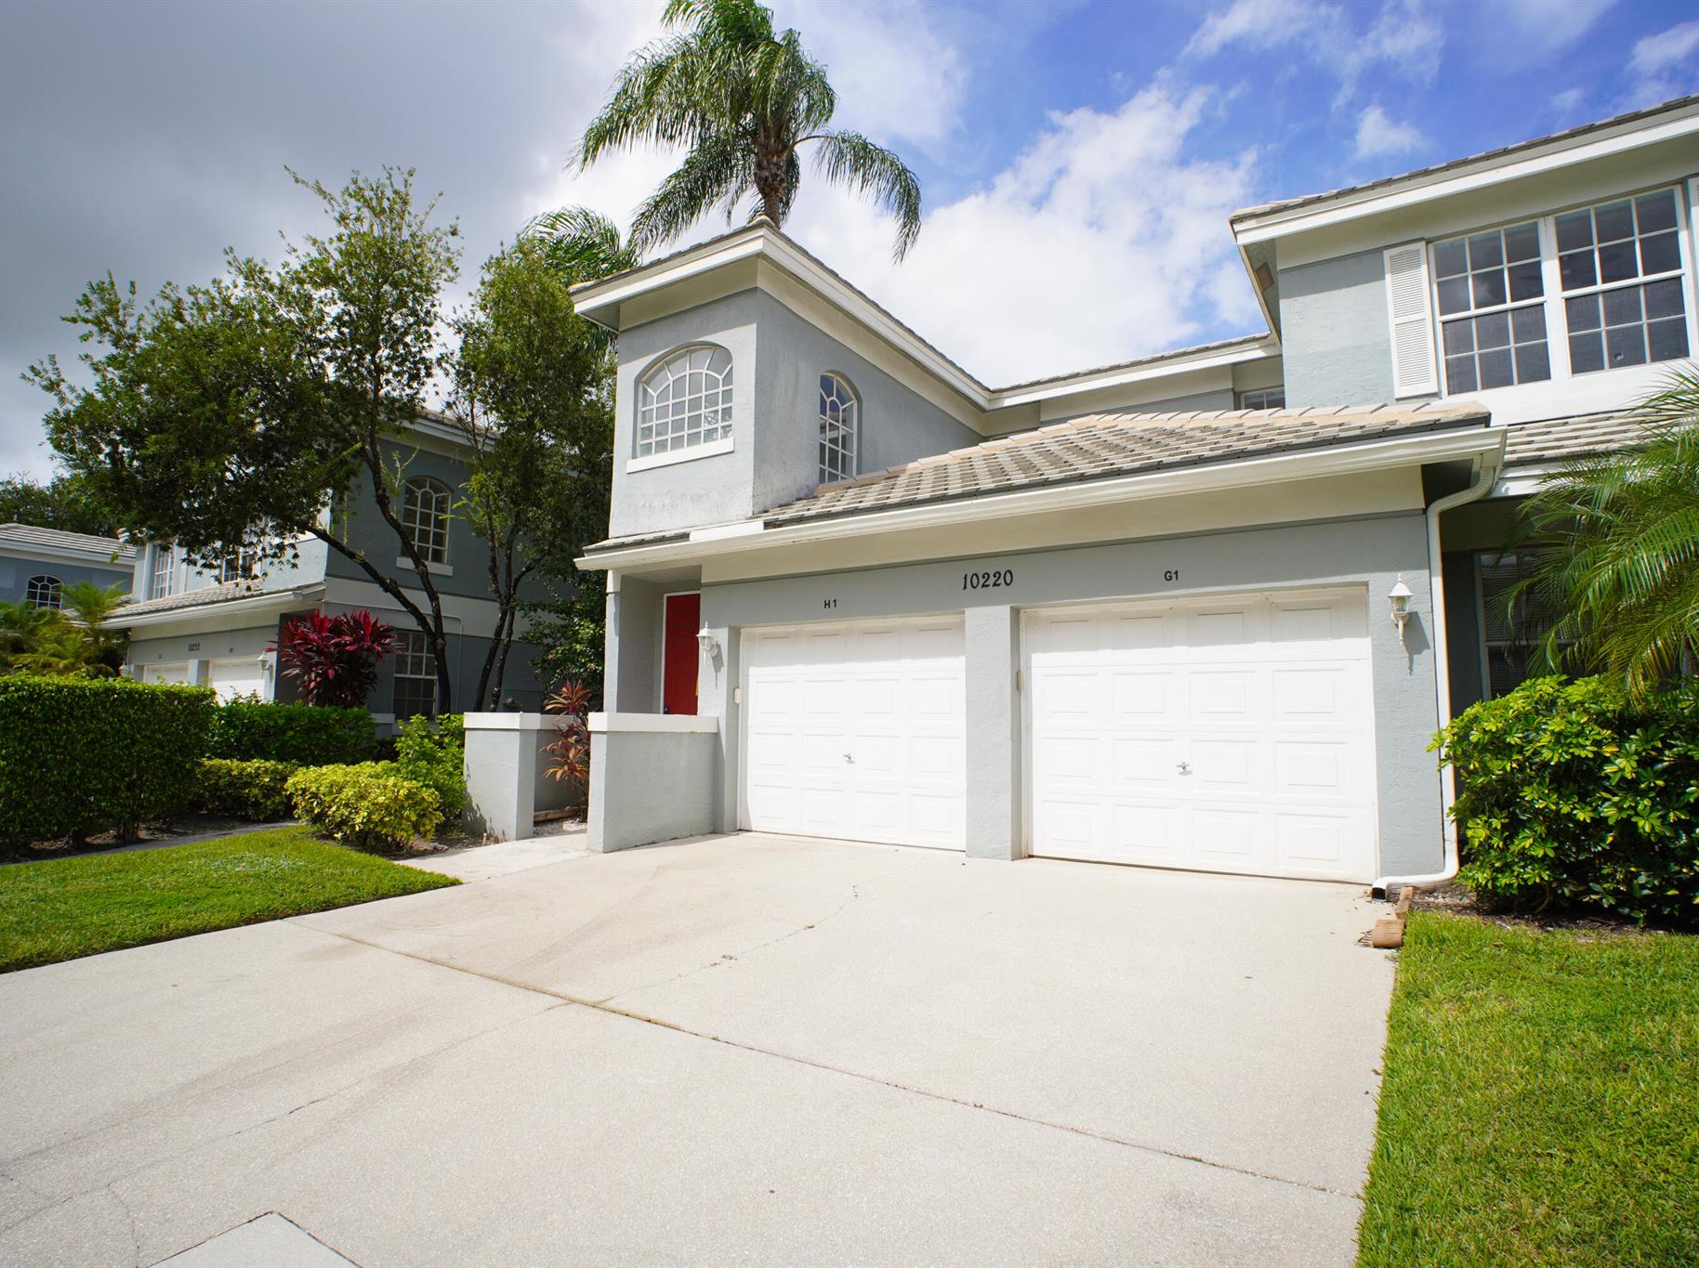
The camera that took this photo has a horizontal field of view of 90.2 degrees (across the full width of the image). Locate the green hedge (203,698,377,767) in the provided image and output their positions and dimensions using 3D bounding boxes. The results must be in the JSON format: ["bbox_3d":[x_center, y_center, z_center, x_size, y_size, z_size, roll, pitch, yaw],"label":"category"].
[{"bbox_3d":[-7.122,1.535,10.848,0.750,1.320,1.800,-3,-7,33],"label":"green hedge"}]

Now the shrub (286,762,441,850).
[{"bbox_3d":[-4.724,1.624,8.250,1.300,0.690,0.850,-3,-7,33],"label":"shrub"}]

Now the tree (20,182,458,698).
[{"bbox_3d":[-6.740,-1.589,10.185,3.300,7.420,3.600,-3,-7,33],"label":"tree"}]

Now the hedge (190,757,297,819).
[{"bbox_3d":[-6.753,1.742,9.617,0.700,0.680,1.100,-3,-7,33],"label":"hedge"}]

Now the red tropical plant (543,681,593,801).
[{"bbox_3d":[-3.025,1.277,9.264,0.550,1.600,0.550,-3,-7,33],"label":"red tropical plant"}]

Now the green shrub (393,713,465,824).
[{"bbox_3d":[-4.518,1.477,9.483,0.800,1.220,0.800,-3,-7,33],"label":"green shrub"}]

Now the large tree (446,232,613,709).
[{"bbox_3d":[-4.808,-1.414,12.919,2.300,7.620,2.300,-3,-7,33],"label":"large tree"}]

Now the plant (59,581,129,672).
[{"bbox_3d":[-15.810,0.815,17.781,1.200,3.920,1.200,-3,-7,33],"label":"plant"}]

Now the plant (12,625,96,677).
[{"bbox_3d":[-16.590,1.274,17.651,1.400,2.970,1.400,-3,-7,33],"label":"plant"}]

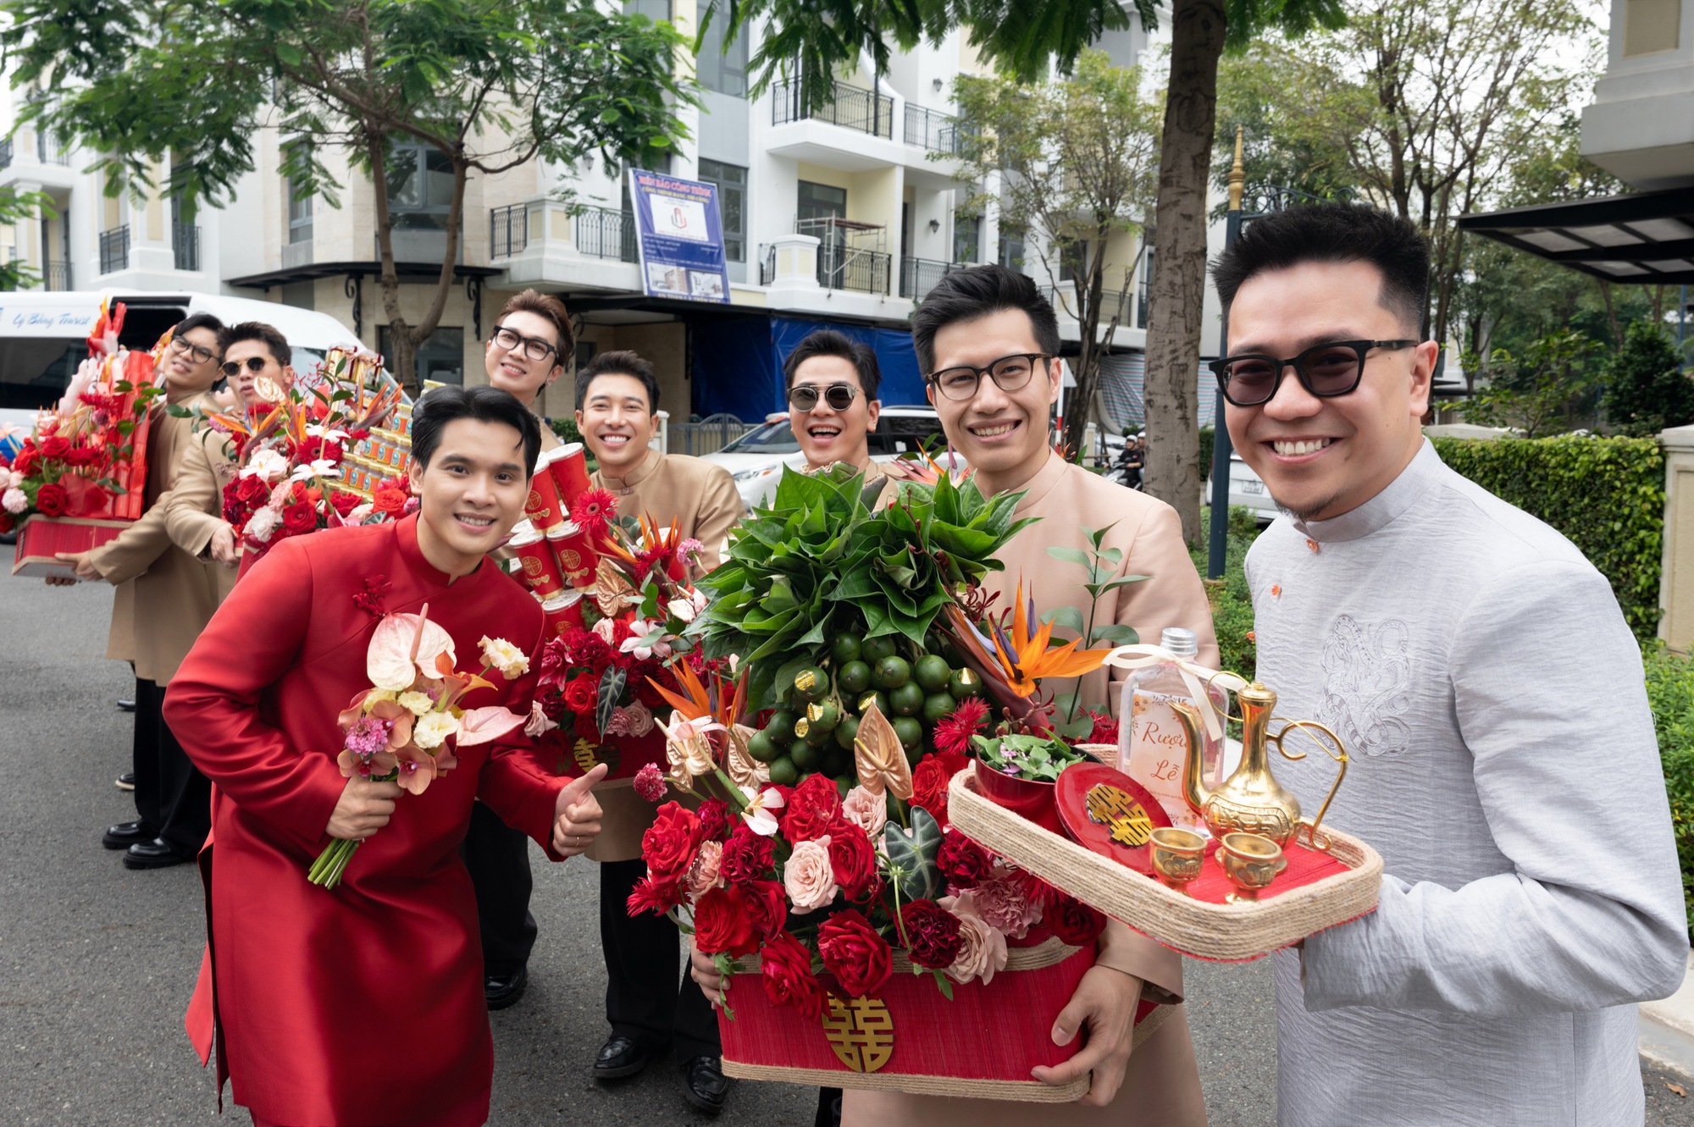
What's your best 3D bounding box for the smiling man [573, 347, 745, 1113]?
[{"bbox_3d":[-0.443,0.352,2.400,0.540,1.589,0.470,2,5,5],"label":"smiling man"}]

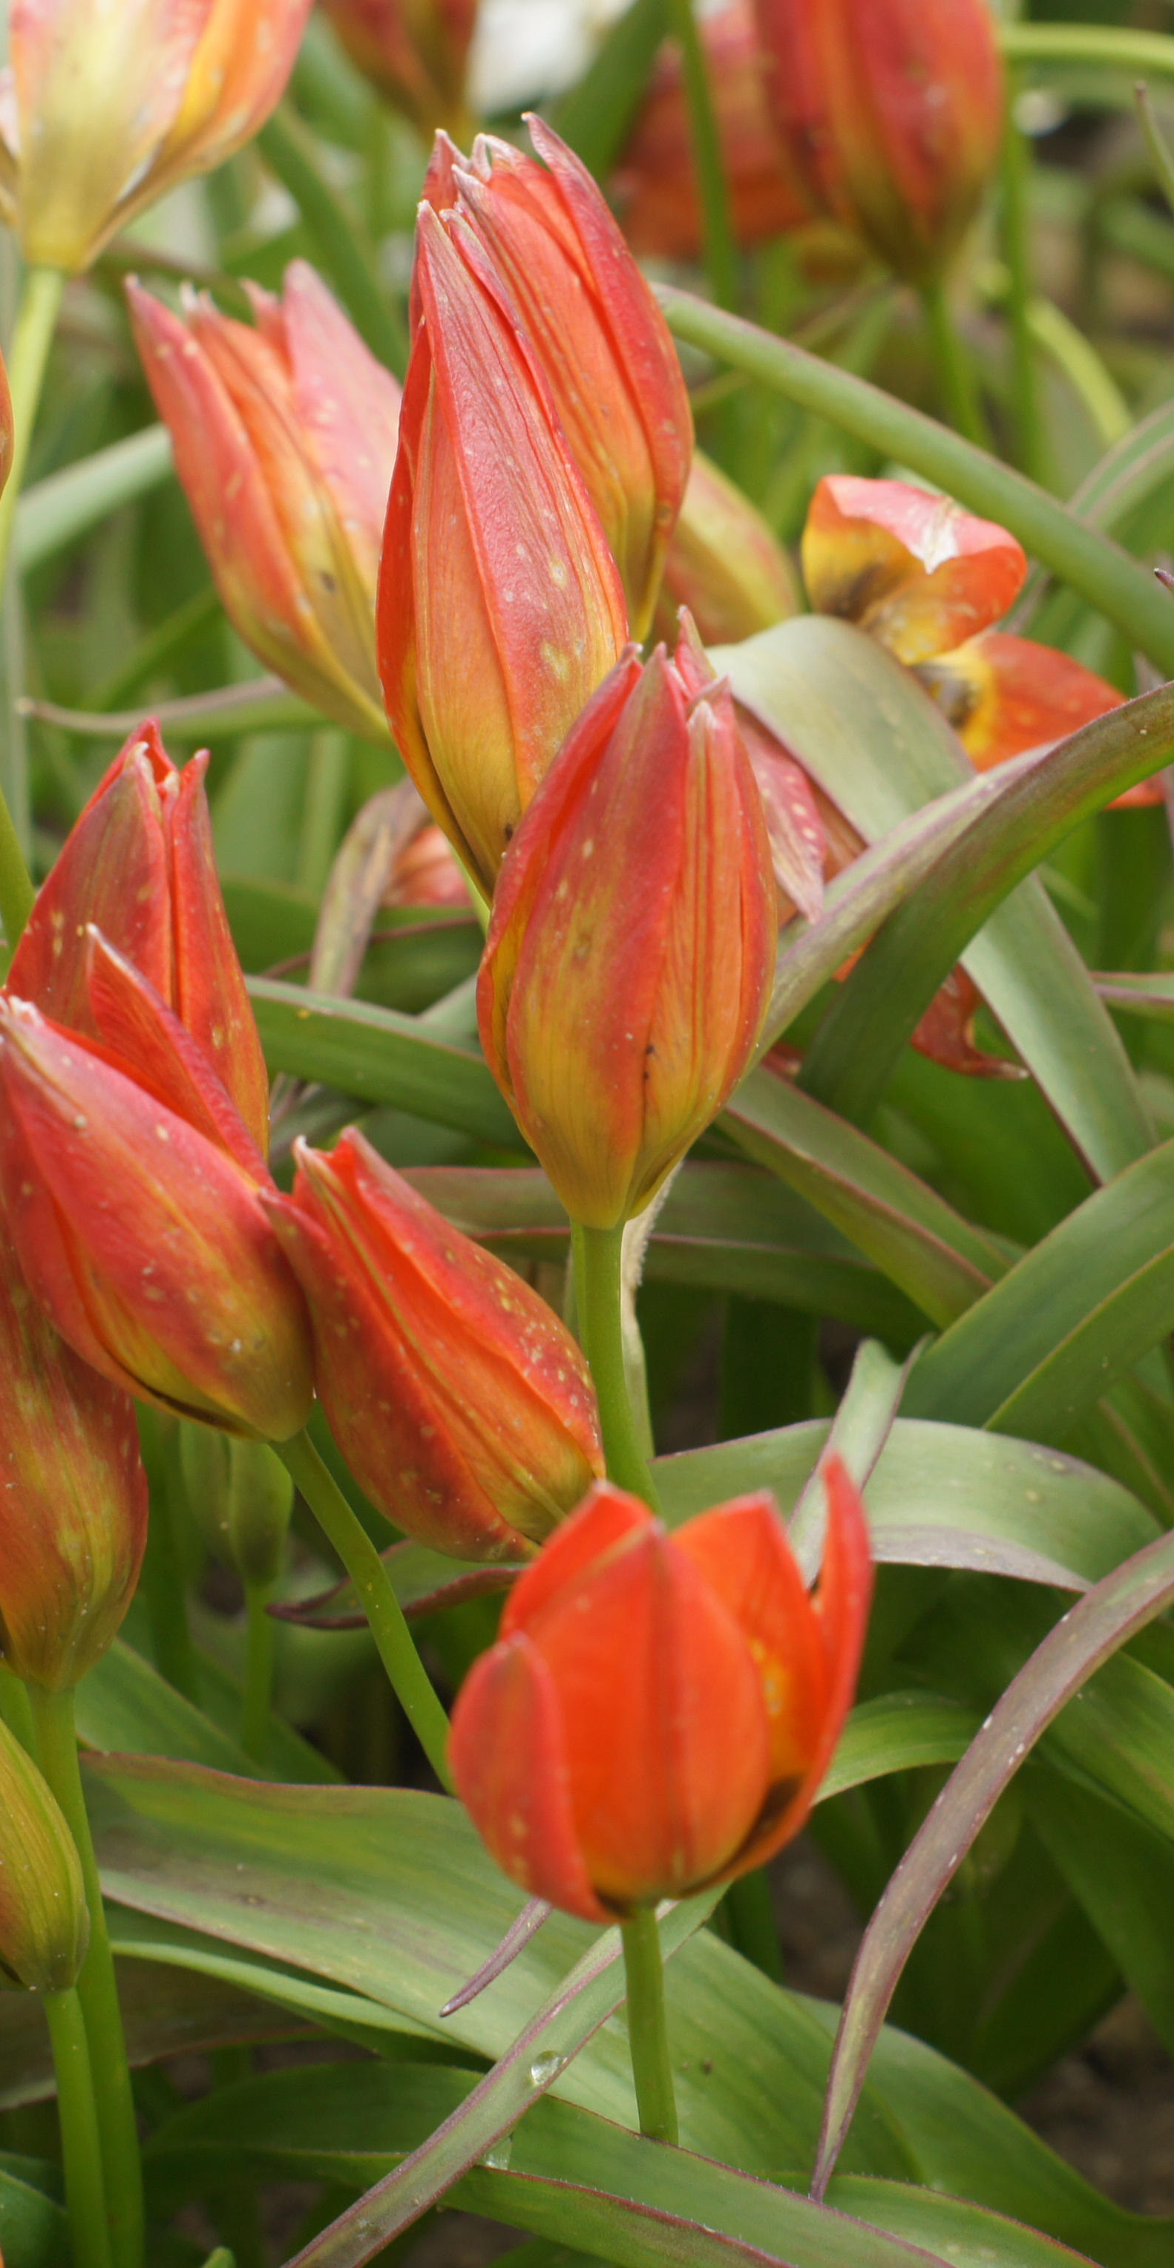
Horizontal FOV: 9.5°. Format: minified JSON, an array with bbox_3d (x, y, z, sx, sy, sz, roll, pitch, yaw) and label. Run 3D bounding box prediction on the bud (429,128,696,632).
[{"bbox_3d":[-0.002,-0.088,0.830,0.028,0.061,0.028,-14,20,1],"label":"bud"}]

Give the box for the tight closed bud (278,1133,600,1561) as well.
[{"bbox_3d":[-0.015,0.022,0.745,0.026,0.052,0.026,-32,14,-2],"label":"tight closed bud"}]

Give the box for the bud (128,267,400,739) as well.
[{"bbox_3d":[-0.035,-0.076,0.860,0.029,0.061,0.029,-21,20,0],"label":"bud"}]

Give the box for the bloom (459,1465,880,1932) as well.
[{"bbox_3d":[0.007,0.056,0.710,0.039,0.045,0.039,2,10,1],"label":"bloom"}]

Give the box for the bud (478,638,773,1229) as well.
[{"bbox_3d":[0.005,-0.021,0.750,0.029,0.063,0.029,8,16,0],"label":"bud"}]

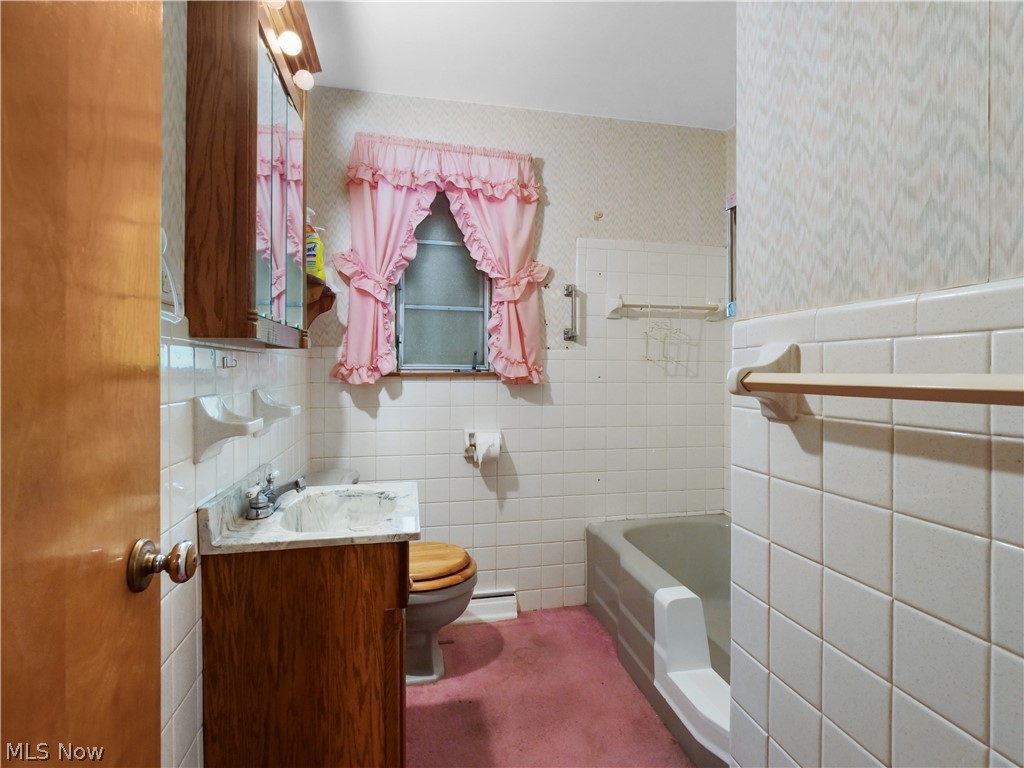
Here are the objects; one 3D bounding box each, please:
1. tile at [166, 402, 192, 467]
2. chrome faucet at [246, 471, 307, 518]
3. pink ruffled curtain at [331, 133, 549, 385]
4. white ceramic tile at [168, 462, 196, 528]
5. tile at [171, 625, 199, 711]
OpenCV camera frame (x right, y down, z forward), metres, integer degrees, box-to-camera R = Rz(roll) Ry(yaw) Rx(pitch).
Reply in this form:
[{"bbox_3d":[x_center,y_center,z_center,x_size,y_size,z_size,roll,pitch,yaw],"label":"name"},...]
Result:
[{"bbox_3d":[-0.625,0.091,0.892,0.010,0.109,0.104,0,0,-12],"label":"tile"},{"bbox_3d":[-0.605,0.282,1.239,0.130,0.094,0.152,0,0,-12],"label":"chrome faucet"},{"bbox_3d":[-0.299,-0.526,2.096,0.945,1.057,0.120,0,1,-11],"label":"pink ruffled curtain"},{"bbox_3d":[-0.616,0.200,0.885,0.010,0.108,0.108,0,1,-13],"label":"white ceramic tile"},{"bbox_3d":[-0.616,0.533,0.890,0.010,0.108,0.107,0,1,-13],"label":"tile"}]

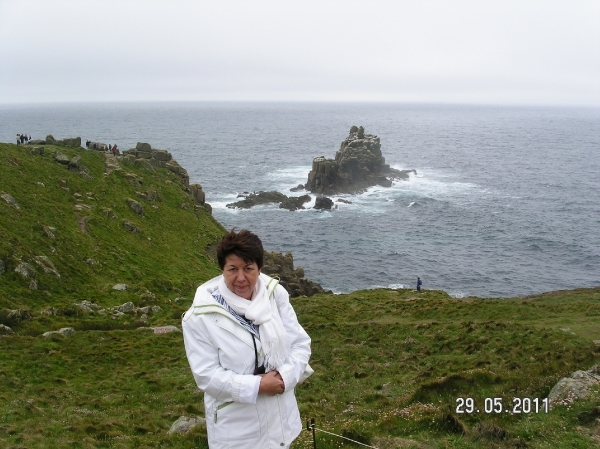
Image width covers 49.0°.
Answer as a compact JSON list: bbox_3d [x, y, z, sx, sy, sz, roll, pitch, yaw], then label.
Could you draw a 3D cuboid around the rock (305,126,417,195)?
[{"bbox_3d":[29.334,-32.594,330.000,52.000,31.000,33.000,-6,12,-29],"label":"rock"}]

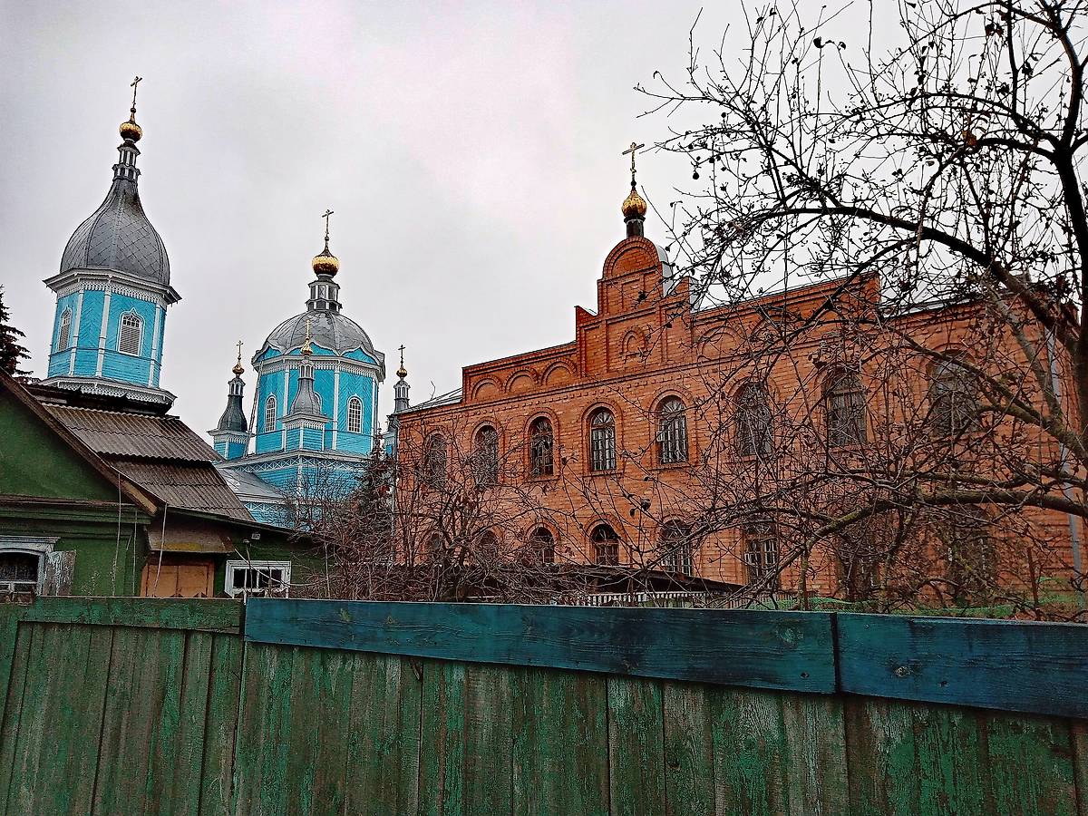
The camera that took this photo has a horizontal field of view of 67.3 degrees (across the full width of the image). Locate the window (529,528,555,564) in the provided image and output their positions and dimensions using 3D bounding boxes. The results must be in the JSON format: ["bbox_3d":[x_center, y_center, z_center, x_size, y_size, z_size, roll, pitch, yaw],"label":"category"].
[{"bbox_3d":[-0.076,4.232,22.886,0.940,1.720,0.180,-10,-16,39],"label":"window"}]

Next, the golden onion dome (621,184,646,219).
[{"bbox_3d":[2.540,-5.859,23.152,0.705,1.001,0.705,0,-12,0],"label":"golden onion dome"}]

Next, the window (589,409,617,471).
[{"bbox_3d":[1.620,0.838,22.166,0.940,1.735,0.180,-10,-16,39],"label":"window"}]

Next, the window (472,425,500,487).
[{"bbox_3d":[-1.730,1.419,24.951,0.940,1.735,0.180,-10,-16,39],"label":"window"}]

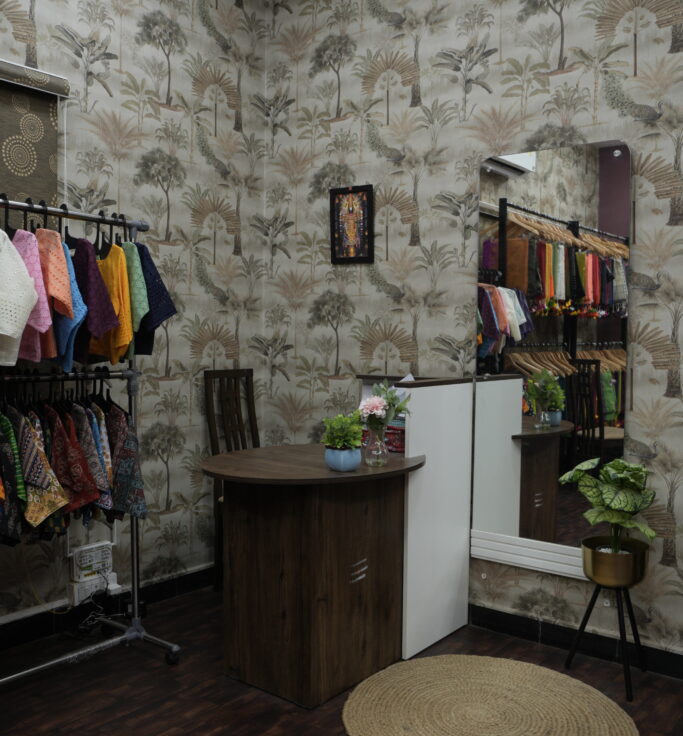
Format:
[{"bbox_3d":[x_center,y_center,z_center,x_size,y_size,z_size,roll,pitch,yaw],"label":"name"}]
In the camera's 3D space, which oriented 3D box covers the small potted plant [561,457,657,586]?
[{"bbox_3d":[0.919,0.523,2.537,0.330,0.429,0.300,1,1,38],"label":"small potted plant"}]

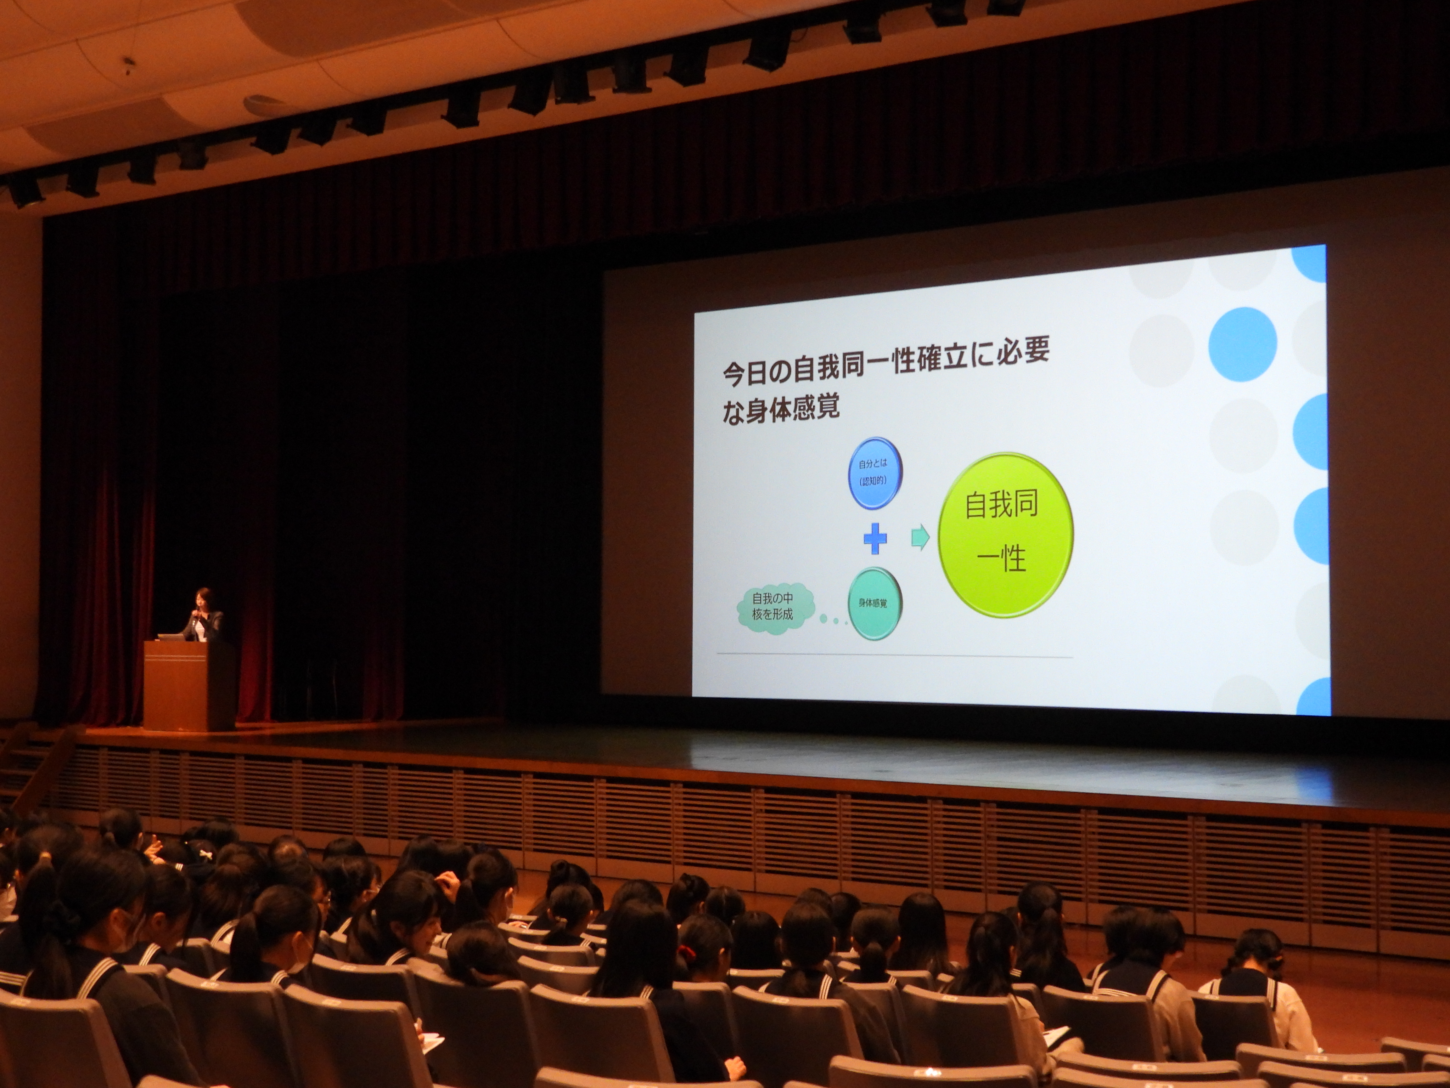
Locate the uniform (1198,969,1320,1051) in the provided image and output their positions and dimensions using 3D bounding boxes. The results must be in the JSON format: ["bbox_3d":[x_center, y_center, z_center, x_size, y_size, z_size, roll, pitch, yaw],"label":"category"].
[{"bbox_3d":[2.292,2.067,9.865,0.470,0.520,0.380,-1,-2,28],"label":"uniform"}]

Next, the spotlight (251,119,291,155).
[{"bbox_3d":[-4.822,-4.321,24.514,0.310,0.380,0.320,0,36,15],"label":"spotlight"}]

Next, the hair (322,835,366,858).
[{"bbox_3d":[-1.743,1.457,10.600,0.200,0.250,0.230,-2,-3,41],"label":"hair"}]

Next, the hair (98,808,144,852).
[{"bbox_3d":[-2.776,1.316,10.600,0.170,0.210,0.210,0,-2,16],"label":"hair"}]

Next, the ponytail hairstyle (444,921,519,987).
[{"bbox_3d":[-0.778,1.321,7.429,0.220,0.230,0.240,0,-2,10],"label":"ponytail hairstyle"}]

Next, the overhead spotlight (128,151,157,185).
[{"bbox_3d":[-6.543,-4.226,25.889,0.310,0.380,0.320,-1,36,25],"label":"overhead spotlight"}]

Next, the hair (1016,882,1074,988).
[{"bbox_3d":[1.331,1.630,9.650,0.210,0.420,0.230,0,-2,5],"label":"hair"}]

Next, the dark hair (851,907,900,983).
[{"bbox_3d":[0.571,1.529,8.769,0.180,0.270,0.240,0,-2,4],"label":"dark hair"}]

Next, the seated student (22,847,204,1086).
[{"bbox_3d":[-1.315,1.302,5.429,0.480,1.170,0.760,-2,-3,41],"label":"seated student"}]

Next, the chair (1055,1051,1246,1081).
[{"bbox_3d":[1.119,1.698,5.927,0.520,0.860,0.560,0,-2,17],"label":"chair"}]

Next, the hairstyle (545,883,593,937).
[{"bbox_3d":[-0.664,1.570,9.900,0.190,0.250,0.220,0,-2,17],"label":"hairstyle"}]

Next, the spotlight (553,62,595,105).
[{"bbox_3d":[-1.428,-4.364,21.678,0.310,0.410,0.310,-2,9,41],"label":"spotlight"}]

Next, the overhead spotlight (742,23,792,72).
[{"bbox_3d":[0.380,-4.378,20.351,0.310,0.380,0.320,0,36,15],"label":"overhead spotlight"}]

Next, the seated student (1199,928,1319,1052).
[{"bbox_3d":[2.227,2.127,9.529,0.480,1.100,0.760,-2,-3,41],"label":"seated student"}]

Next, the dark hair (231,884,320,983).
[{"bbox_3d":[-1.378,1.191,7.050,0.260,0.300,0.190,2,-2,-42],"label":"dark hair"}]

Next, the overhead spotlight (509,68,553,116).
[{"bbox_3d":[-1.859,-4.349,22.040,0.310,0.410,0.310,20,20,40],"label":"overhead spotlight"}]

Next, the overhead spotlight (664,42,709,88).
[{"bbox_3d":[-0.342,-4.344,20.765,0.310,0.410,0.310,17,18,40],"label":"overhead spotlight"}]

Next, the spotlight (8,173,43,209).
[{"bbox_3d":[-8.292,-4.180,27.288,0.310,0.380,0.320,-1,36,38],"label":"spotlight"}]

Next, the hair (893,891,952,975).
[{"bbox_3d":[0.834,1.634,9.710,0.225,0.340,0.240,-1,-2,39],"label":"hair"}]

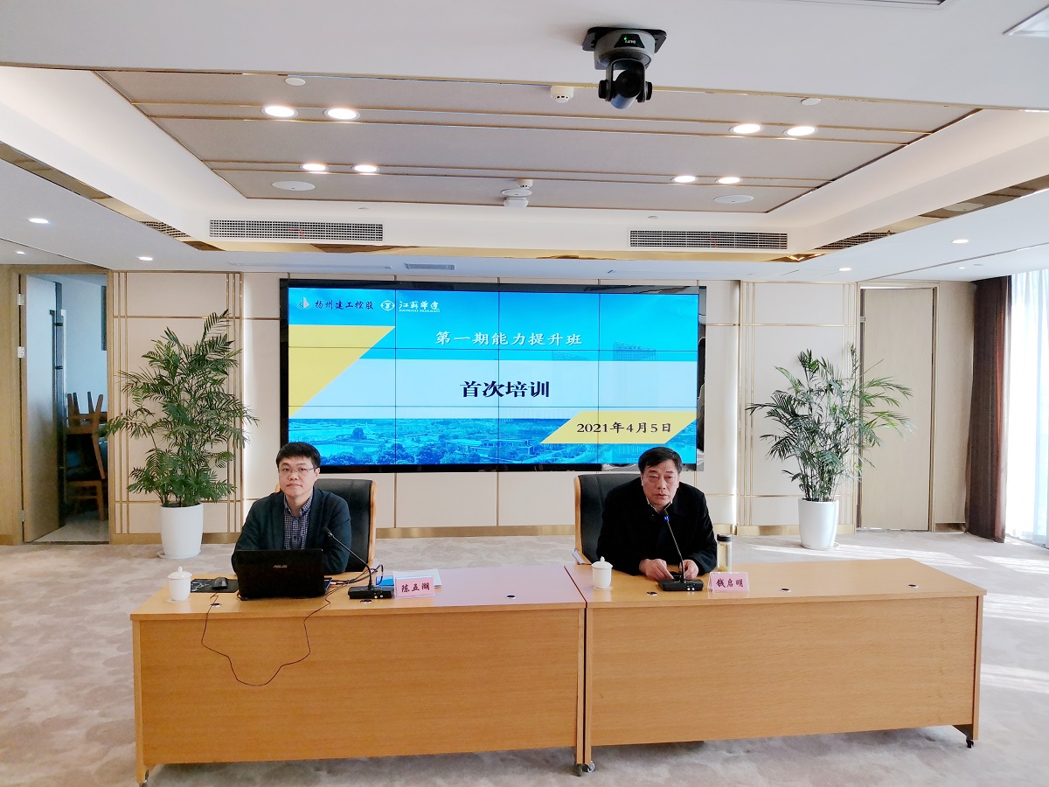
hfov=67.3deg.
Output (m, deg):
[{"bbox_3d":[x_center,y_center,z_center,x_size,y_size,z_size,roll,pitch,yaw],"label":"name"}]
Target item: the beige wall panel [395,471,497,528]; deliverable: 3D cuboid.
[{"bbox_3d":[-0.772,1.056,7.873,1.010,0.556,0.040,0,2,-5],"label":"beige wall panel"}]

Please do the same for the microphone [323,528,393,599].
[{"bbox_3d":[-0.706,0.717,3.348,0.305,0.257,0.200,0,2,-6],"label":"microphone"}]

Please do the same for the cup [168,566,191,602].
[{"bbox_3d":[-1.416,0.778,3.245,0.095,0.130,0.095,0,2,-6],"label":"cup"}]

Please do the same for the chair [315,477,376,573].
[{"bbox_3d":[-1.040,1.006,3.976,0.560,1.085,0.660,0,2,-6],"label":"chair"}]

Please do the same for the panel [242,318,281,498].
[{"bbox_3d":[-2.537,0.160,7.676,0.397,1.752,0.040,0,2,-5],"label":"panel"}]

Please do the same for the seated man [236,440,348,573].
[{"bbox_3d":[-1.127,0.906,3.885,0.539,1.329,0.752,0,2,-5],"label":"seated man"}]

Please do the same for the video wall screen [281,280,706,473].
[{"bbox_3d":[-0.259,-0.159,7.913,4.244,1.891,0.120,0,2,-6],"label":"video wall screen"}]

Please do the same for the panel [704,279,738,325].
[{"bbox_3d":[2.035,-0.939,8.191,0.392,0.461,0.030,0,2,-6],"label":"panel"}]

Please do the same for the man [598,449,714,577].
[{"bbox_3d":[0.627,0.911,3.905,0.587,1.302,0.780,0,2,-6],"label":"man"}]

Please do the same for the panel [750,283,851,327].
[{"bbox_3d":[2.816,-0.910,8.035,1.034,0.430,0.040,0,2,-5],"label":"panel"}]

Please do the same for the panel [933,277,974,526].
[{"bbox_3d":[4.529,0.112,8.311,0.468,2.560,0.040,0,2,-5],"label":"panel"}]

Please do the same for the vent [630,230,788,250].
[{"bbox_3d":[1.588,-1.311,6.781,1.388,0.161,0.050,0,2,-6],"label":"vent"}]

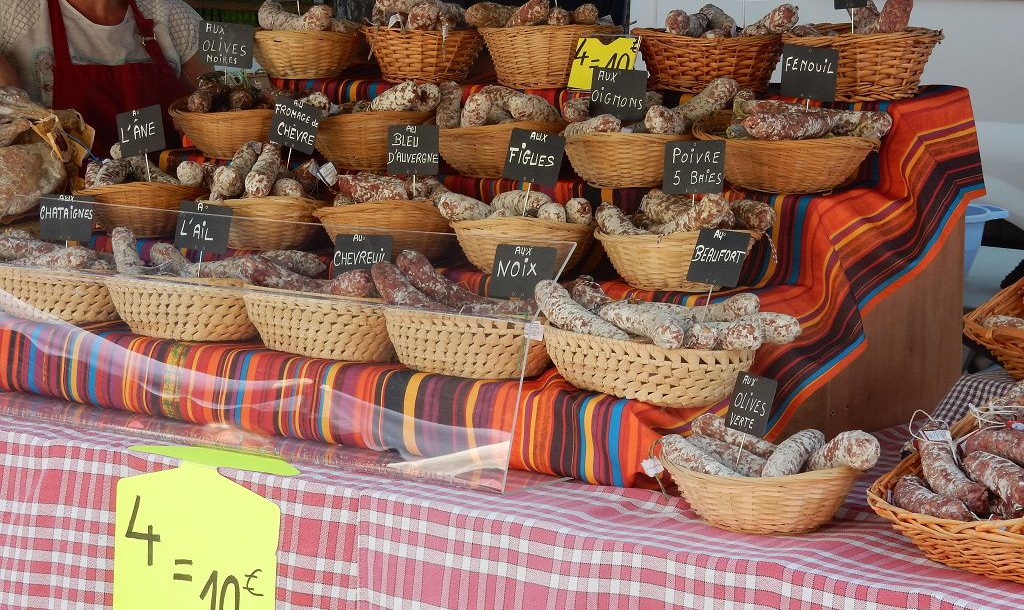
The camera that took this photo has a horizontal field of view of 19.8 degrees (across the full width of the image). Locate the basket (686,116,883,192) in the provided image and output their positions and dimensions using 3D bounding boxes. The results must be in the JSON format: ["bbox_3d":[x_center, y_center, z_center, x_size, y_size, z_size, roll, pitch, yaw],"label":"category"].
[{"bbox_3d":[0.398,-0.220,4.269,0.292,0.102,0.210,4,8,35],"label":"basket"}]

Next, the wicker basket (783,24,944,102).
[{"bbox_3d":[0.520,-0.360,4.359,0.258,0.108,0.194,5,8,40],"label":"wicker basket"}]

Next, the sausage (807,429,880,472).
[{"bbox_3d":[0.408,0.193,3.667,0.041,0.041,0.155,-4,-8,-35],"label":"sausage"}]

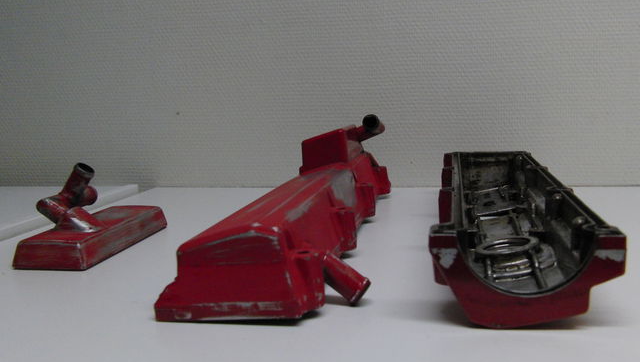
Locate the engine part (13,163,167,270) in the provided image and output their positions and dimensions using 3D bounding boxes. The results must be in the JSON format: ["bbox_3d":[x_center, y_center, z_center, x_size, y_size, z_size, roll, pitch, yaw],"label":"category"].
[{"bbox_3d":[-0.208,0.021,0.604,0.080,0.076,0.175,0,8,10],"label":"engine part"}]

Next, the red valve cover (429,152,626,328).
[{"bbox_3d":[0.160,0.024,0.598,0.103,0.053,0.467,0,8,11],"label":"red valve cover"}]

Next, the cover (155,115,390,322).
[{"bbox_3d":[0.009,-0.002,0.624,0.129,0.105,0.487,0,8,11],"label":"cover"}]

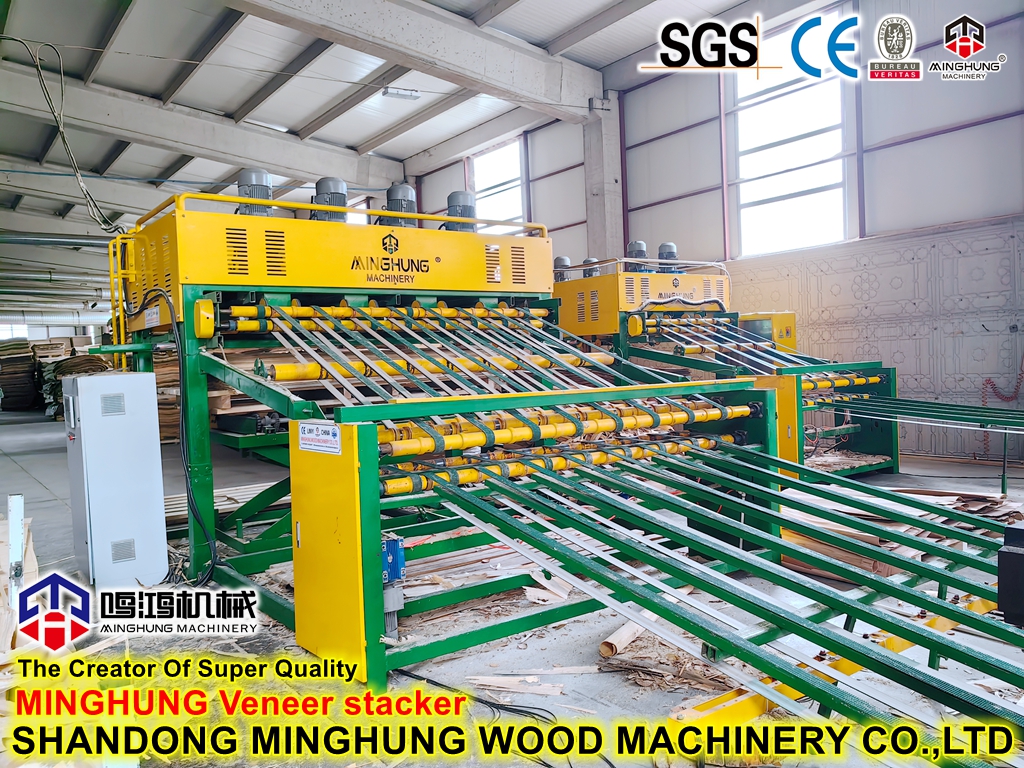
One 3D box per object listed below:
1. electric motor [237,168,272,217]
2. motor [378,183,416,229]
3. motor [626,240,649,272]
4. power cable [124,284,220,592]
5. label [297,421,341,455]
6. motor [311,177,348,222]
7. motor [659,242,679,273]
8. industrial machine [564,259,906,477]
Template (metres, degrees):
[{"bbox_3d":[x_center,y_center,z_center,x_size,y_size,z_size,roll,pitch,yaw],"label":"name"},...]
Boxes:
[{"bbox_3d":[-2.038,-1.491,6.362,0.265,0.400,0.265,-3,2,-34],"label":"electric motor"},{"bbox_3d":[-0.990,-1.550,7.083,0.265,0.400,0.265,-3,2,-34],"label":"motor"},{"bbox_3d":[1.767,-1.779,11.163,0.265,0.410,0.265,-3,2,-34],"label":"motor"},{"bbox_3d":[-2.527,0.338,6.018,0.255,2.130,1.350,-3,2,-36],"label":"power cable"},{"bbox_3d":[-0.952,0.268,3.950,0.010,0.145,0.440,-3,2,-40],"label":"label"},{"bbox_3d":[-1.519,-1.519,6.719,0.265,0.400,0.265,-3,2,-34],"label":"motor"},{"bbox_3d":[2.251,-1.824,11.496,0.265,0.410,0.265,-2,2,0],"label":"motor"},{"bbox_3d":[2.494,-0.309,10.909,2.175,2.775,4.950,-3,2,-34],"label":"industrial machine"}]

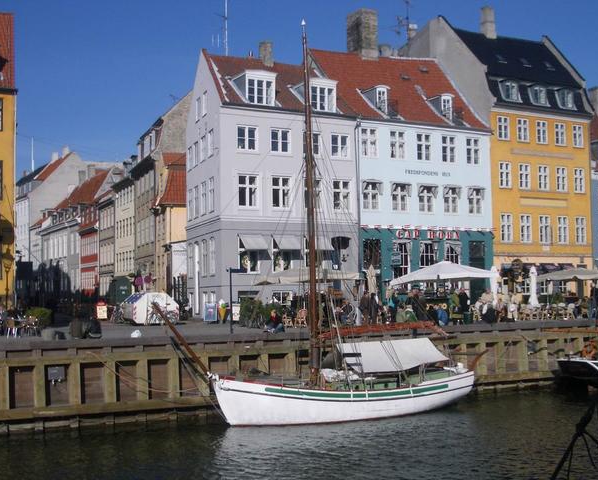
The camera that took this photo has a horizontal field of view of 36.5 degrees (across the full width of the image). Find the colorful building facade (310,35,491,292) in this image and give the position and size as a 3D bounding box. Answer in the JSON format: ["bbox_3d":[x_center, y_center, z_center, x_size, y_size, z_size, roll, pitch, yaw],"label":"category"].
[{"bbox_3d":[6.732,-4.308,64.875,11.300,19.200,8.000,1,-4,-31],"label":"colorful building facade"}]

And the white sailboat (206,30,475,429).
[{"bbox_3d":[1.942,-0.855,37.787,13.308,16.451,3.400,1,-4,-29],"label":"white sailboat"}]

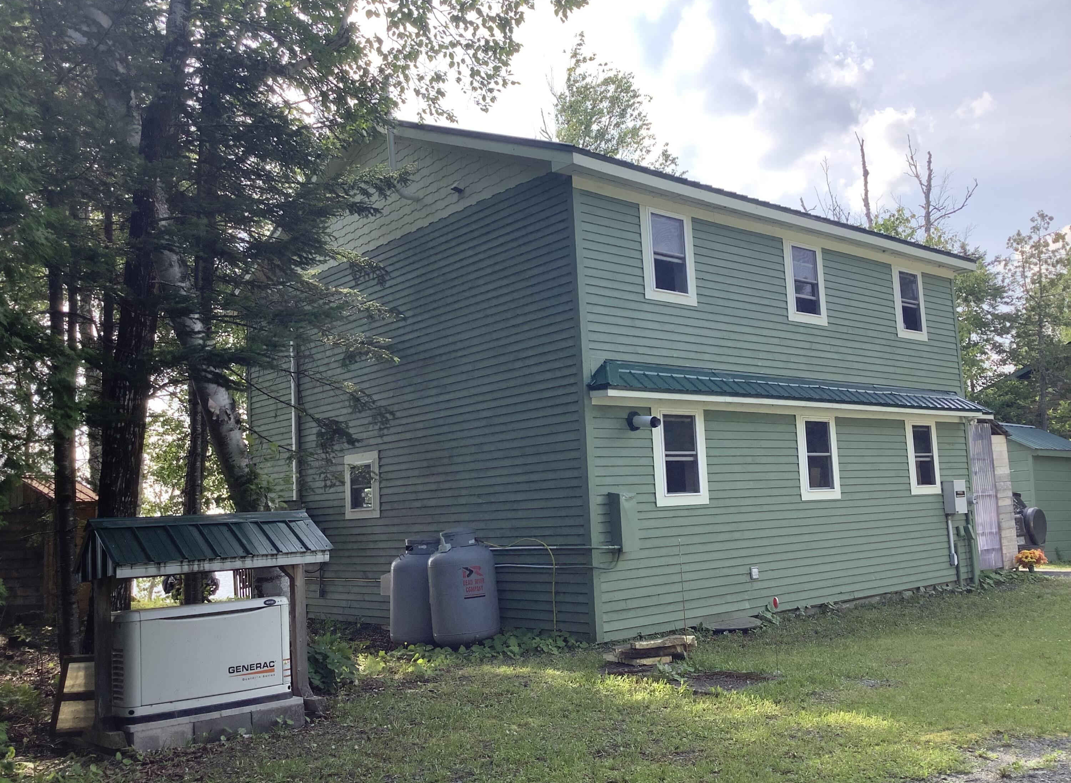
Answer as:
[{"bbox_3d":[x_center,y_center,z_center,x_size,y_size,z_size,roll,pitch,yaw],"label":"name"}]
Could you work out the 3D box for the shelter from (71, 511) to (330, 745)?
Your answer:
[{"bbox_3d":[-2.446,1.678,7.118,1.570,1.510,1.000,3,-9,-39],"label":"shelter"}]

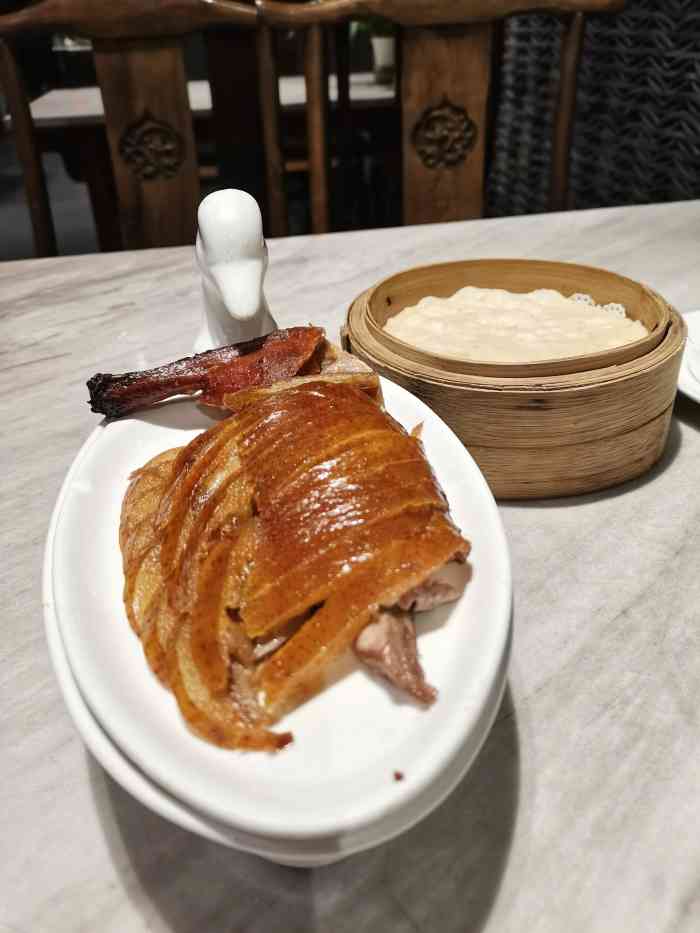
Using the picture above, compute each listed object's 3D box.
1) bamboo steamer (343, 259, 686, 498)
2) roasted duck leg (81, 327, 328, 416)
[{"bbox_3d":[0.096,-0.066,0.430,0.195,0.071,0.195,-4,33,0],"label":"bamboo steamer"},{"bbox_3d":[-0.066,-0.046,0.340,0.113,0.034,0.038,-10,34,-9],"label":"roasted duck leg"}]

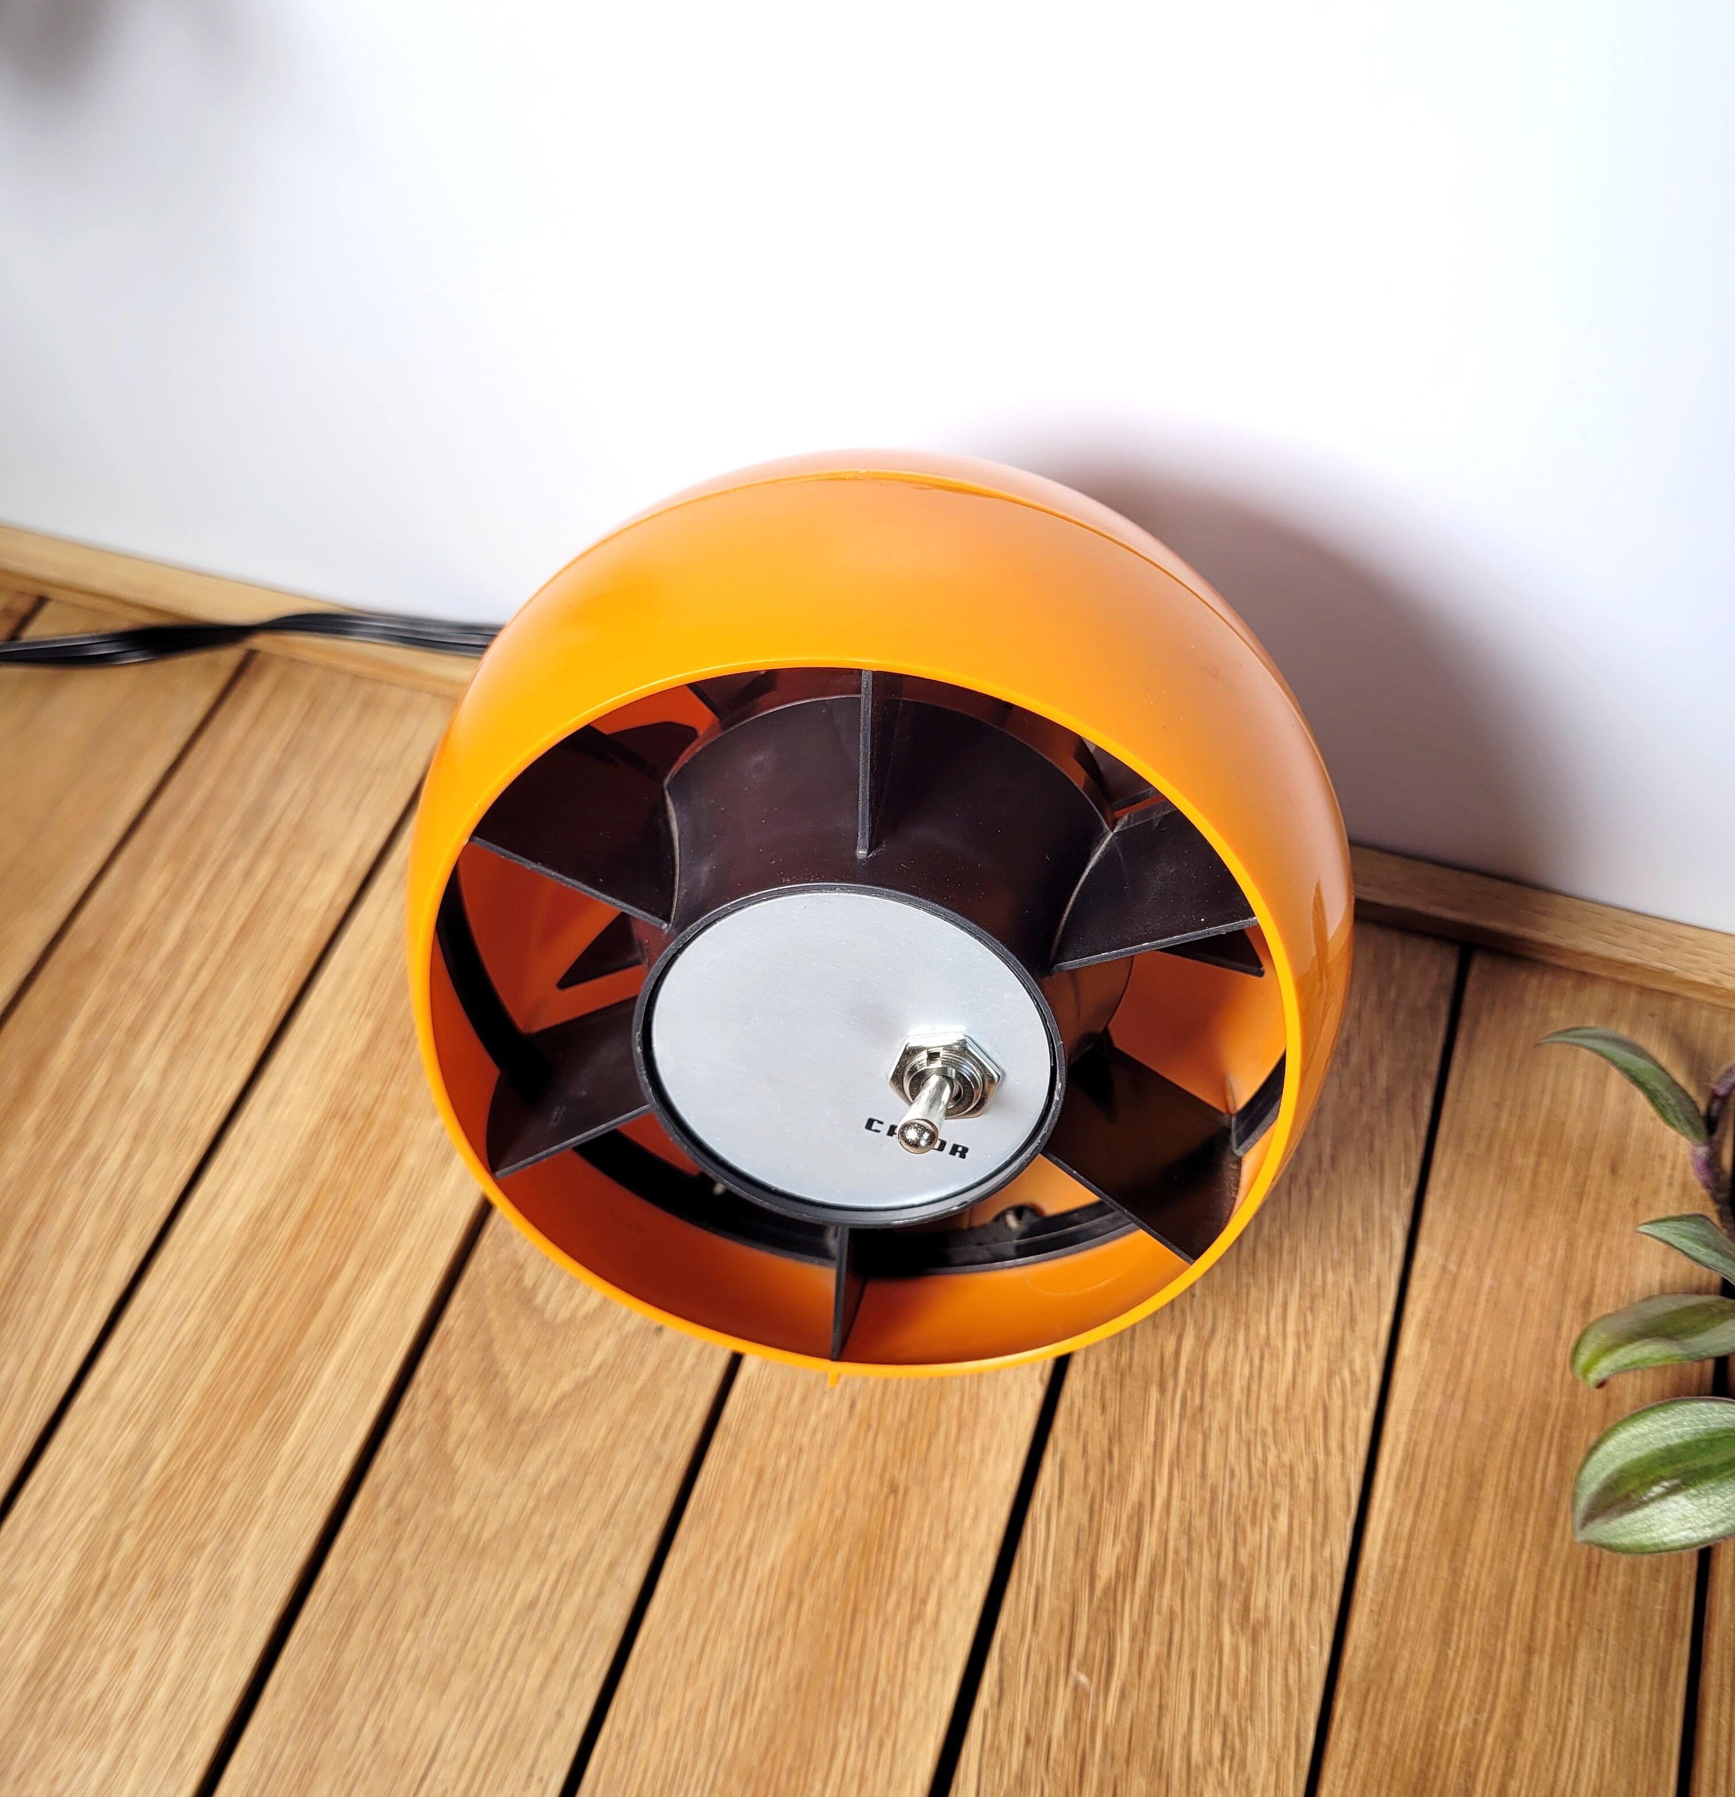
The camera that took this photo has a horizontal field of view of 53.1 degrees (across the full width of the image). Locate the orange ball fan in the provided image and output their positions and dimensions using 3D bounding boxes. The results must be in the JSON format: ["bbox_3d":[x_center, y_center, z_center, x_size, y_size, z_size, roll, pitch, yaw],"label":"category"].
[{"bbox_3d":[0.003,-0.002,0.318,0.162,0.165,0.144,4,45,6],"label":"orange ball fan"}]

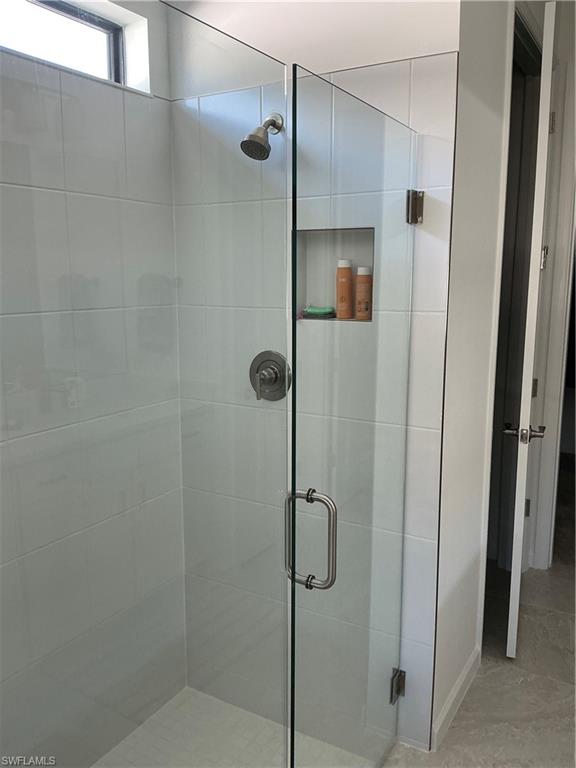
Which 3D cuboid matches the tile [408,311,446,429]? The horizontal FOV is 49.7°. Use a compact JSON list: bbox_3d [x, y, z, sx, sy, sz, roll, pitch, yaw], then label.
[{"bbox_3d":[0.412,-0.037,1.865,0.115,0.350,0.011,6,11,30],"label":"tile"}]

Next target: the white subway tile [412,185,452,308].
[{"bbox_3d":[0.412,-0.385,1.806,0.115,0.350,0.011,6,11,30],"label":"white subway tile"}]

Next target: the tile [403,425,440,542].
[{"bbox_3d":[0.411,0.311,1.924,0.115,0.350,0.011,6,11,30],"label":"tile"}]

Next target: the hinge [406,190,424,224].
[{"bbox_3d":[0.363,-0.511,1.784,0.044,0.088,0.041,6,11,30],"label":"hinge"}]

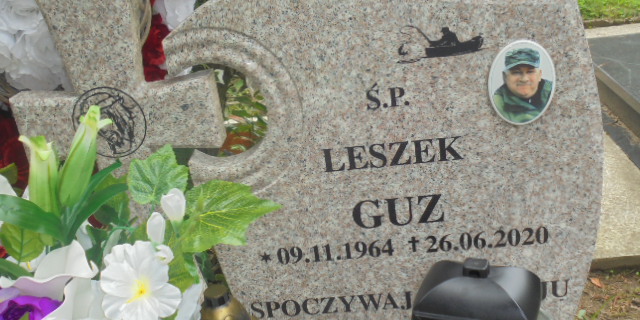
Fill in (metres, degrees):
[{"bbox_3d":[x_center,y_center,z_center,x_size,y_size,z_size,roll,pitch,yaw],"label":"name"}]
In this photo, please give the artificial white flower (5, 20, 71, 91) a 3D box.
[{"bbox_3d":[-0.482,-0.176,1.204,0.112,0.112,0.085,-5,21,6],"label":"artificial white flower"}]

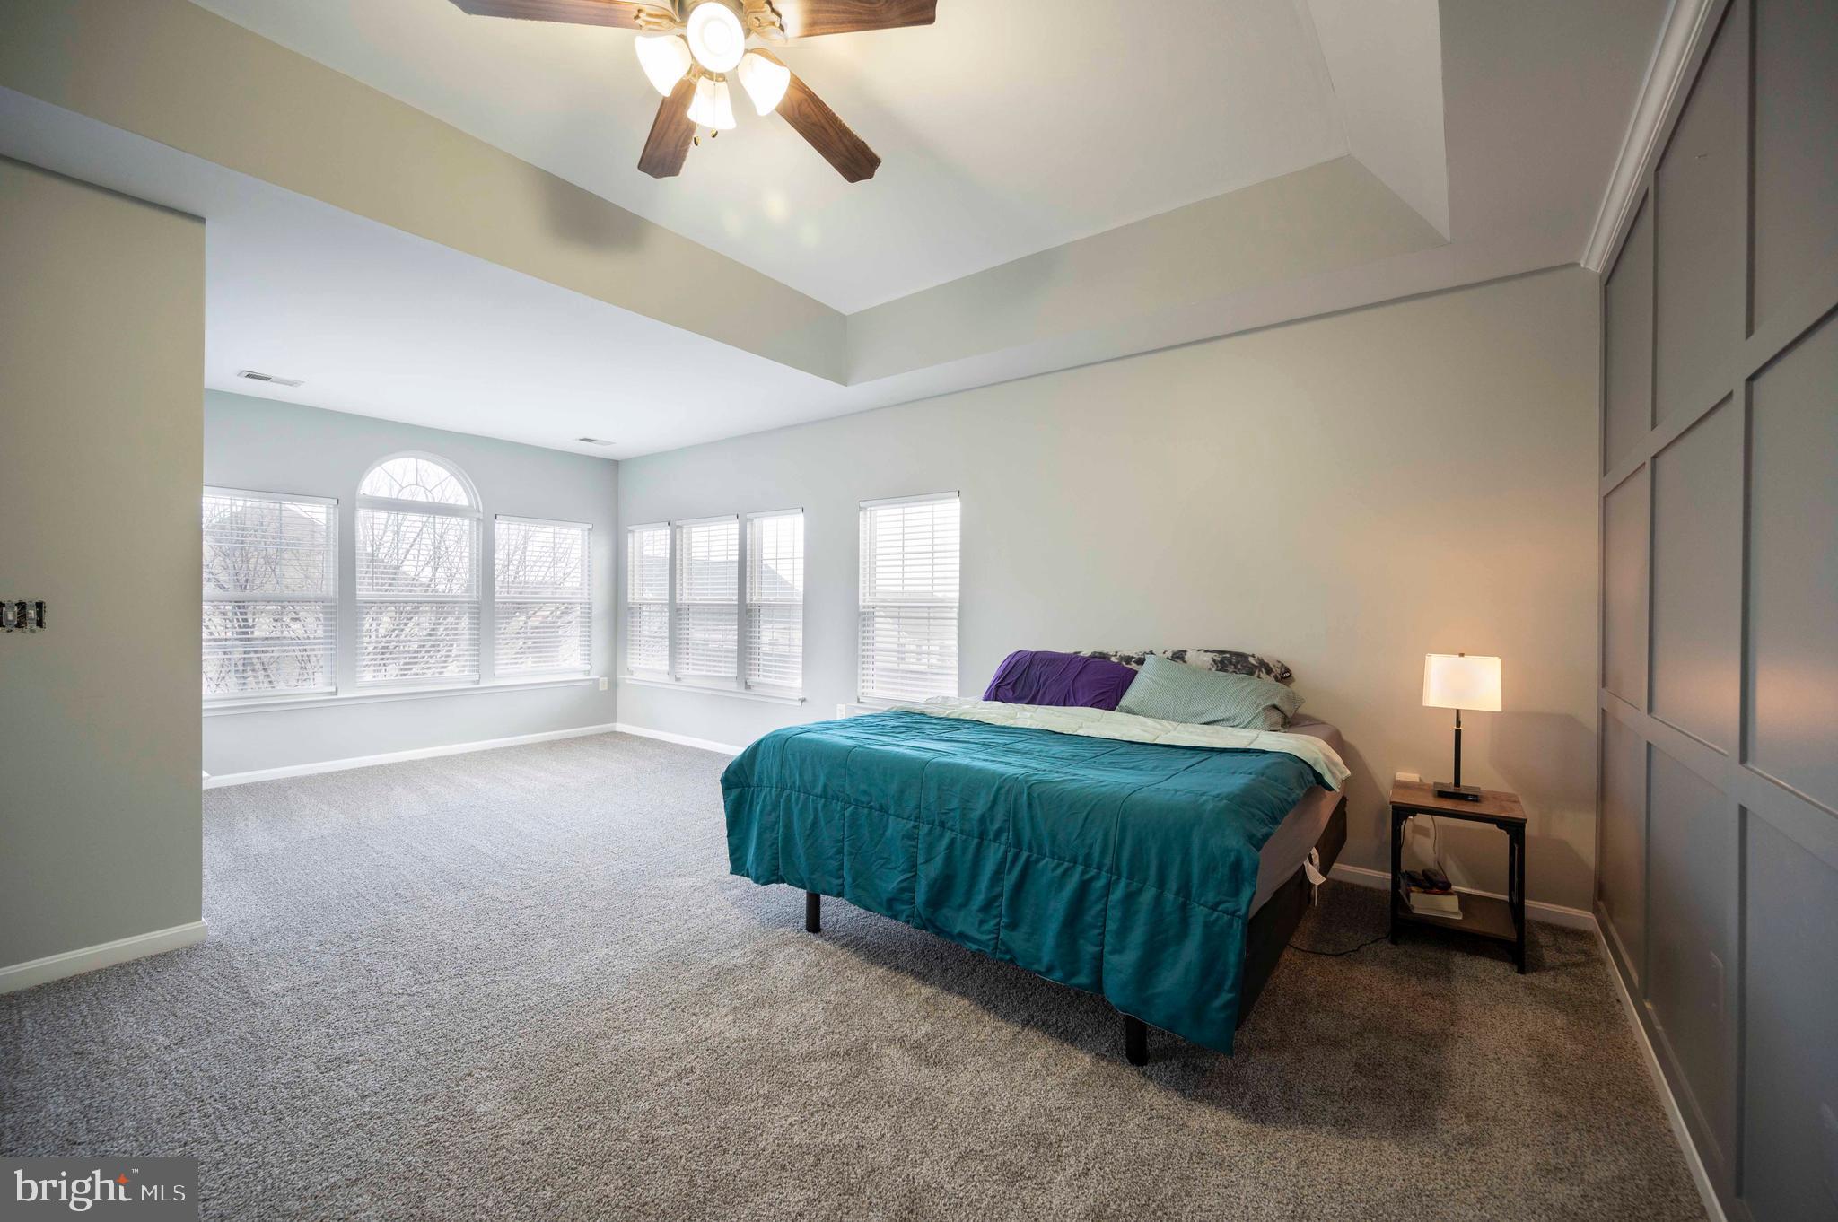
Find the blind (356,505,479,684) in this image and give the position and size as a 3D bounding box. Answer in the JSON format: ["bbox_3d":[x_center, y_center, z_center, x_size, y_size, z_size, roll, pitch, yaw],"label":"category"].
[{"bbox_3d":[-4.110,-0.083,5.904,0.060,1.411,0.889,1,1,37],"label":"blind"}]

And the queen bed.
[{"bbox_3d":[0.612,0.748,3.086,1.970,1.066,2.080,1,1,37],"label":"queen bed"}]

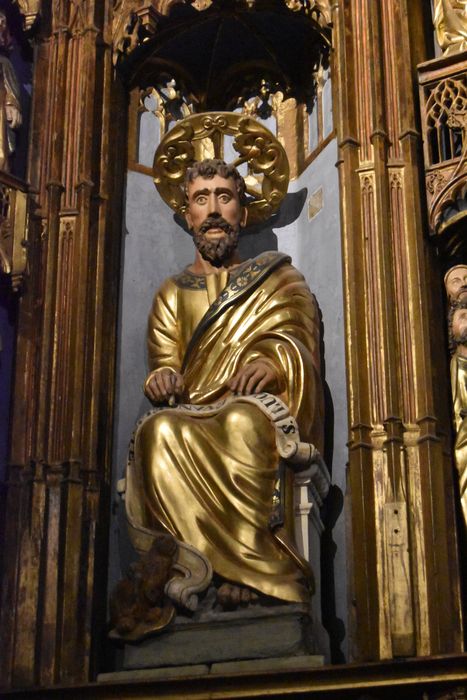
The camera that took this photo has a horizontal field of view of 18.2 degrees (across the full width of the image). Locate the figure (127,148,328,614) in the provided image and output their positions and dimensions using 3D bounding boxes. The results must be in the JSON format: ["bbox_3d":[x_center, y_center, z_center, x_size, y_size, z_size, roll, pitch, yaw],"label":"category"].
[{"bbox_3d":[-0.049,0.124,5.068,0.704,1.859,0.627,-8,-25,17],"label":"figure"}]

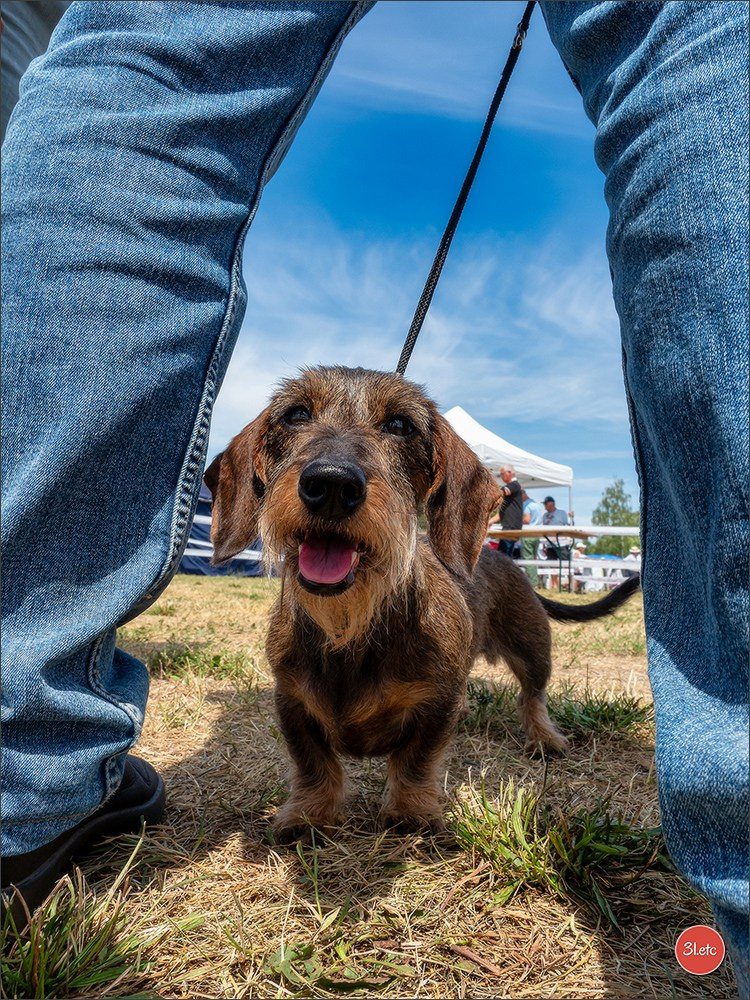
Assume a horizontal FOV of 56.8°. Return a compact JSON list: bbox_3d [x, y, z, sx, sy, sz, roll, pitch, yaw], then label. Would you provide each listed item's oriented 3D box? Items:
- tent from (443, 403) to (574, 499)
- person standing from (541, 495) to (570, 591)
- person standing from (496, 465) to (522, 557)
[{"bbox_3d":[1.564,-0.069,12.979,3.070,3.300,3.070,-4,-8,41],"label":"tent"},{"bbox_3d":[3.403,0.772,12.998,0.580,1.720,0.420,-3,-7,37],"label":"person standing"},{"bbox_3d":[1.887,0.383,9.767,0.500,1.760,0.500,0,-6,15],"label":"person standing"}]

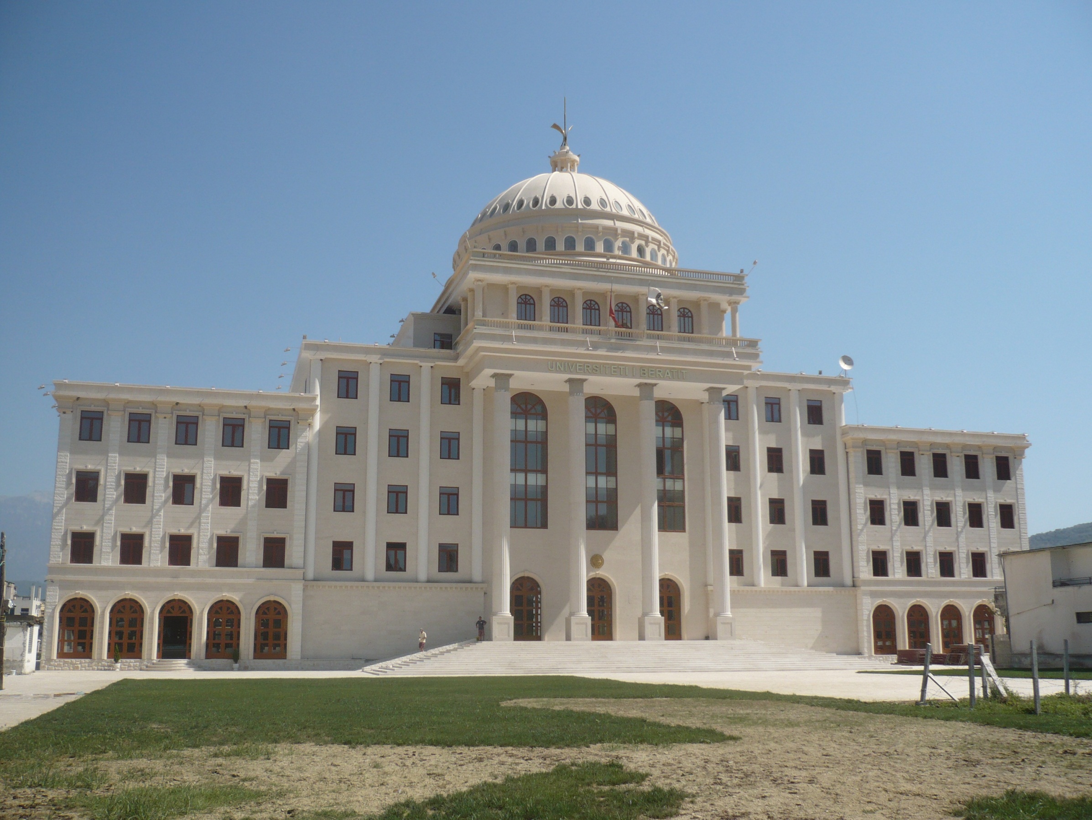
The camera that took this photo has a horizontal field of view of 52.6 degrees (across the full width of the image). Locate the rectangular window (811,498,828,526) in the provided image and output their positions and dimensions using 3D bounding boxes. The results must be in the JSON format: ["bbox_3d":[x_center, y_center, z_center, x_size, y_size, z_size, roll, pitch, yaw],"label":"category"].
[{"bbox_3d":[23.129,8.655,93.349,1.551,2.211,0.200,3,-12,-15],"label":"rectangular window"}]

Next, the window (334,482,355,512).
[{"bbox_3d":[-15.146,6.552,82.864,1.551,2.211,0.200,3,-12,-15],"label":"window"}]

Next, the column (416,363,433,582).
[{"bbox_3d":[-9.496,4.690,86.337,0.906,17.186,0.532,3,-11,-16],"label":"column"}]

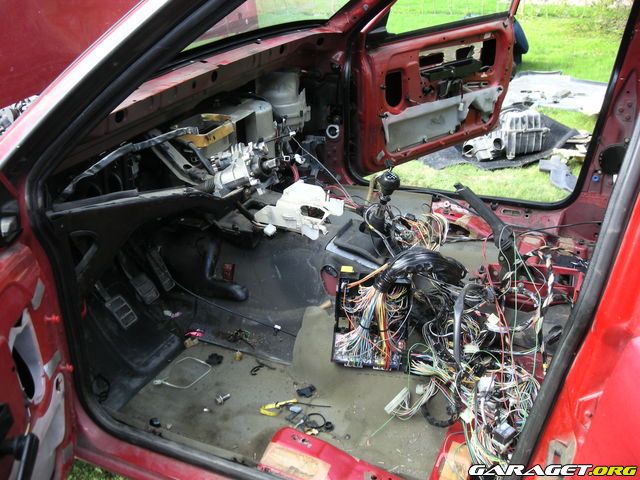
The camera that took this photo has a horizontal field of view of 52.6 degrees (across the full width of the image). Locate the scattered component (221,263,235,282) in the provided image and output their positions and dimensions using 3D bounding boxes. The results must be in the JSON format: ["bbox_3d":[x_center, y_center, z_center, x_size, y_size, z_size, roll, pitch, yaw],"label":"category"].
[{"bbox_3d":[-0.256,0.090,1.790,0.036,0.050,0.022,-2,27,0],"label":"scattered component"}]

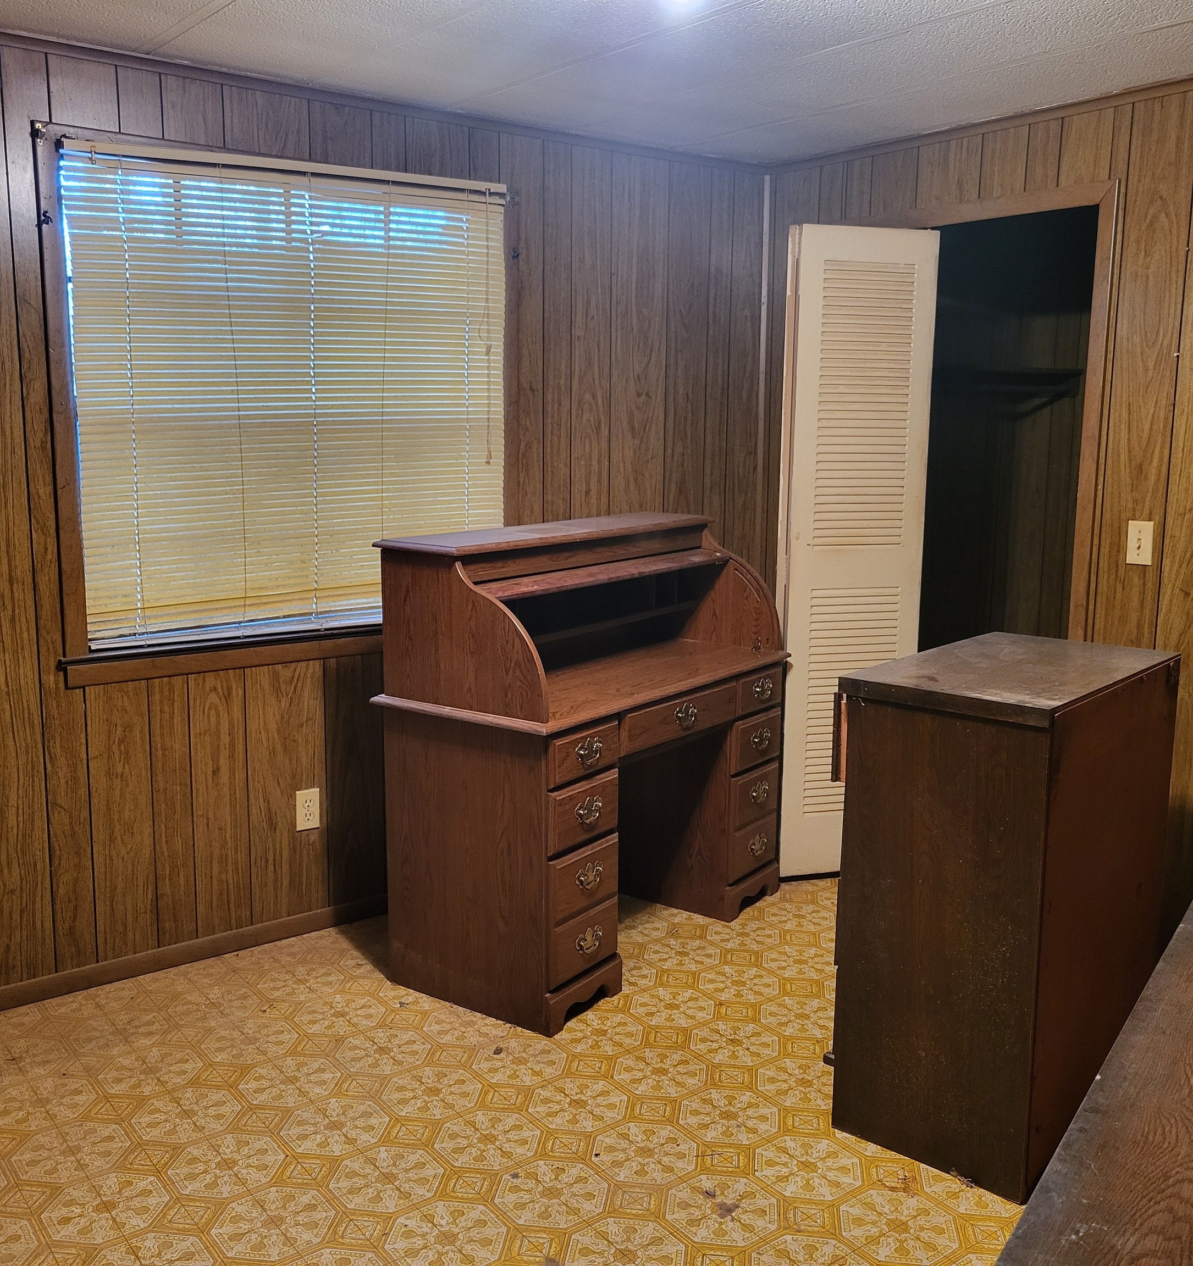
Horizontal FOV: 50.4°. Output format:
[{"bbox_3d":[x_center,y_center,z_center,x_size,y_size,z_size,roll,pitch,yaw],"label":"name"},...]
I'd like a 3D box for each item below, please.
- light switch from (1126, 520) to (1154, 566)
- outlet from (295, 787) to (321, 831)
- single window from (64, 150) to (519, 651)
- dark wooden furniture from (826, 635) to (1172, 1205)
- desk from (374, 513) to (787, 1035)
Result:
[{"bbox_3d":[1.437,-0.237,3.356,0.013,0.115,0.070,-7,12,-37],"label":"light switch"},{"bbox_3d":[-0.803,0.496,3.547,0.070,0.115,0.010,-7,12,-37],"label":"outlet"},{"bbox_3d":[-0.758,-0.612,3.394,1.238,1.227,0.090,-7,12,-37],"label":"single window"},{"bbox_3d":[0.875,0.536,2.723,0.436,0.950,0.767,8,12,39],"label":"dark wooden furniture"},{"bbox_3d":[0.018,0.291,3.539,0.555,1.147,1.235,7,11,34],"label":"desk"}]

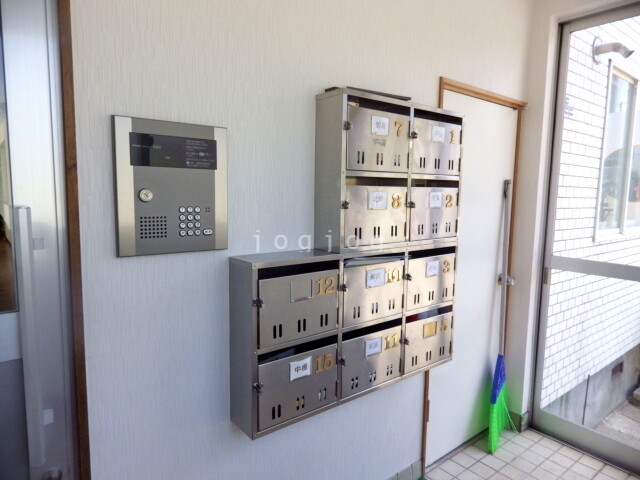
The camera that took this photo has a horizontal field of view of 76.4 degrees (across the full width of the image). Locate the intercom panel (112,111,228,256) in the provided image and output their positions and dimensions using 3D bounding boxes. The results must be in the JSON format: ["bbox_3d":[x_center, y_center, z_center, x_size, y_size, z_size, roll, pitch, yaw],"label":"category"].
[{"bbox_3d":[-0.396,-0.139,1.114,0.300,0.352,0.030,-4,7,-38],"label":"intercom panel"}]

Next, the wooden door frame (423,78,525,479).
[{"bbox_3d":[0.796,0.189,2.132,0.778,1.865,0.080,-4,7,-38],"label":"wooden door frame"}]

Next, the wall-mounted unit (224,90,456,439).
[{"bbox_3d":[0.161,0.028,1.513,1.012,1.062,0.140,-4,7,-39],"label":"wall-mounted unit"}]

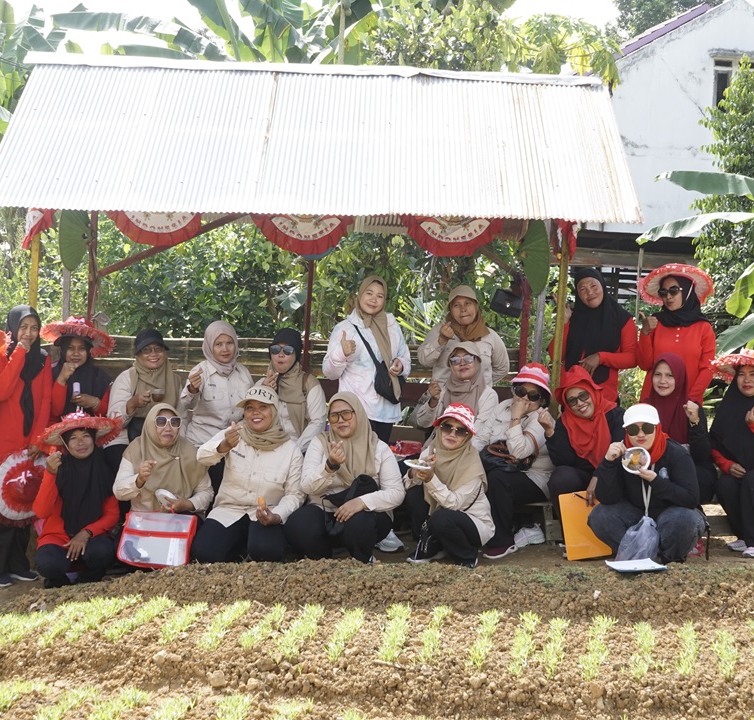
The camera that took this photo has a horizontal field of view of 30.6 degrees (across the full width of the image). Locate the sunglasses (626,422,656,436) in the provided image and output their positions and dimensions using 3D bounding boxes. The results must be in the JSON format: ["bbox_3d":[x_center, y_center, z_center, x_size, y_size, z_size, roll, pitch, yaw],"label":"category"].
[{"bbox_3d":[1.391,0.366,7.270,0.150,0.056,0.140,-4,2,10],"label":"sunglasses"}]

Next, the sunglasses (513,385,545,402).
[{"bbox_3d":[0.834,0.191,7.620,0.155,0.060,0.130,24,3,8],"label":"sunglasses"}]

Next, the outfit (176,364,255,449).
[{"bbox_3d":[-0.931,0.263,7.980,0.450,0.530,0.300,1,2,-9],"label":"outfit"}]

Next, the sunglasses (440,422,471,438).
[{"bbox_3d":[0.411,0.369,7.270,0.145,0.050,0.140,15,2,10],"label":"sunglasses"}]

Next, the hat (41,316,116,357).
[{"bbox_3d":[-1.752,-0.141,8.100,0.440,0.150,0.440,13,-7,-3],"label":"hat"}]

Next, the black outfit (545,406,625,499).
[{"bbox_3d":[1.171,0.514,7.750,0.450,0.530,0.350,0,3,7],"label":"black outfit"}]

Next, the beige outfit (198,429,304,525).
[{"bbox_3d":[-0.651,0.605,7.100,0.540,0.520,0.360,1,3,9],"label":"beige outfit"}]

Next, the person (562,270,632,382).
[{"bbox_3d":[1.370,0.216,8.650,0.520,1.580,0.360,2,3,12],"label":"person"}]

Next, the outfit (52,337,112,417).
[{"bbox_3d":[-1.745,0.091,8.150,0.370,0.500,0.300,0,3,-5],"label":"outfit"}]

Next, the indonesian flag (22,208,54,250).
[{"bbox_3d":[-2.011,-0.781,8.200,0.220,0.270,0.120,1,2,12],"label":"indonesian flag"}]

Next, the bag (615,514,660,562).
[{"bbox_3d":[1.350,0.920,7.150,0.225,0.235,0.170,2,2,11],"label":"bag"}]

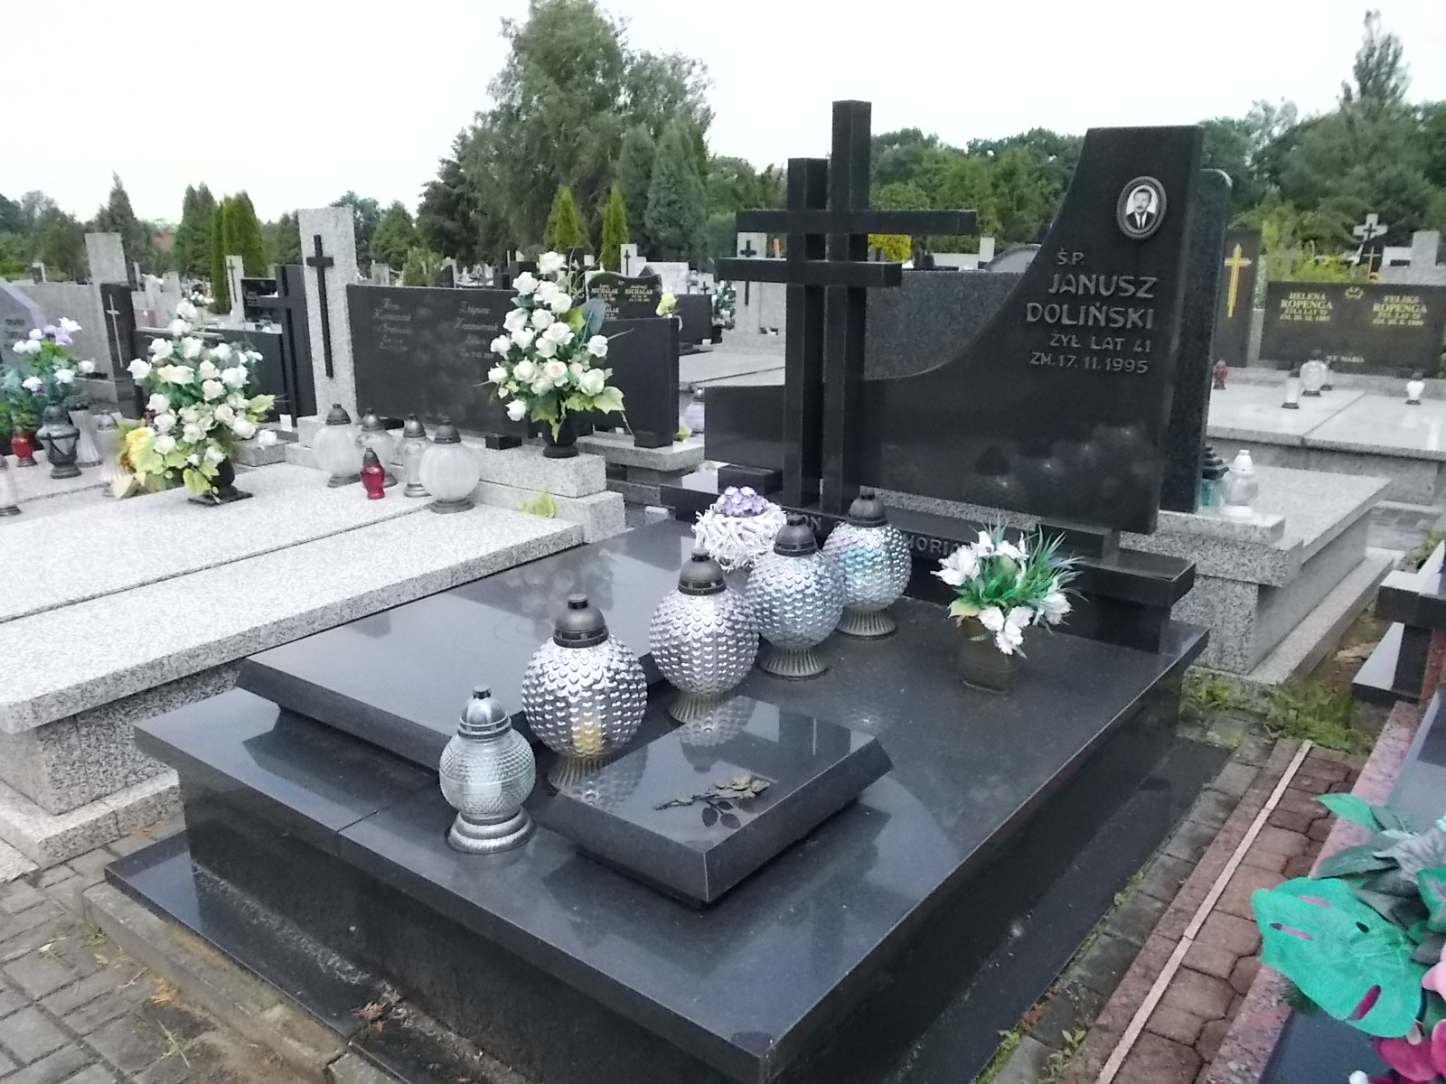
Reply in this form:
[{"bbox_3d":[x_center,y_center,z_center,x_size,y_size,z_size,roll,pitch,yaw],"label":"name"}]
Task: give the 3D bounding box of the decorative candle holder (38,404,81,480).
[{"bbox_3d":[-2.985,-0.453,4.894,0.157,0.325,0.157,12,19,36],"label":"decorative candle holder"}]

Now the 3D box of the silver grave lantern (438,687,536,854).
[{"bbox_3d":[-0.422,0.395,1.952,0.174,0.285,0.174,0,16,0],"label":"silver grave lantern"}]

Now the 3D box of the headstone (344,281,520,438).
[{"bbox_3d":[-1.331,-0.859,5.086,1.162,0.645,0.080,10,18,33],"label":"headstone"}]

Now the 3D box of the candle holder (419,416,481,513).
[{"bbox_3d":[-1.003,-0.291,3.996,0.217,0.342,0.217,0,15,0],"label":"candle holder"}]

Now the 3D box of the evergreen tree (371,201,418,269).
[{"bbox_3d":[-9.904,-8.718,32.620,1.442,2.888,1.442,12,19,36],"label":"evergreen tree"}]

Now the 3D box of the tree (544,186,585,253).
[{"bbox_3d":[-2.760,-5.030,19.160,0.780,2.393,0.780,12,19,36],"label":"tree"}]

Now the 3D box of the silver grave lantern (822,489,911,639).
[{"bbox_3d":[0.437,0.058,3.241,0.262,0.425,0.262,0,15,0],"label":"silver grave lantern"}]

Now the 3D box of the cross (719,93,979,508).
[{"bbox_3d":[0.330,-0.660,3.171,0.800,1.160,0.100,12,19,36],"label":"cross"}]

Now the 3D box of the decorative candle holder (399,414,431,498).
[{"bbox_3d":[-1.473,-0.408,5.127,0.152,0.380,0.152,10,18,33],"label":"decorative candle holder"}]

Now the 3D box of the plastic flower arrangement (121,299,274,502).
[{"bbox_3d":[-2.368,-0.630,4.994,0.670,0.880,0.540,10,18,33],"label":"plastic flower arrangement"}]

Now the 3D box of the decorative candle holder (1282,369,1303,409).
[{"bbox_3d":[3.371,-0.909,6.411,0.115,0.240,0.115,12,19,36],"label":"decorative candle holder"}]

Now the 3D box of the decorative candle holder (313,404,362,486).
[{"bbox_3d":[-1.684,-0.430,4.770,0.232,0.342,0.232,11,20,36],"label":"decorative candle holder"}]

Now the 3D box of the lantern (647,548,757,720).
[{"bbox_3d":[-0.040,0.196,2.331,0.233,0.360,0.233,0,15,0],"label":"lantern"}]

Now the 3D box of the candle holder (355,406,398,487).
[{"bbox_3d":[-1.396,-0.388,4.387,0.165,0.312,0.165,12,19,36],"label":"candle holder"}]

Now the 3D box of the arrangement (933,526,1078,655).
[{"bbox_3d":[0.734,0.136,2.854,0.360,0.330,0.300,12,19,36],"label":"arrangement"}]

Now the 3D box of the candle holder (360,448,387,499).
[{"bbox_3d":[-1.457,-0.291,4.537,0.102,0.199,0.102,11,20,36],"label":"candle holder"}]

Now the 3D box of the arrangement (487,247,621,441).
[{"bbox_3d":[-0.636,-0.747,4.201,0.520,0.730,0.440,11,20,36],"label":"arrangement"}]

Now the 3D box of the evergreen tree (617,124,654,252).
[{"bbox_3d":[-2.907,-11.351,37.276,1.621,5.511,1.621,0,15,0],"label":"evergreen tree"}]

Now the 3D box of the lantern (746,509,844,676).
[{"bbox_3d":[0.172,0.120,2.582,0.233,0.370,0.233,0,15,0],"label":"lantern"}]

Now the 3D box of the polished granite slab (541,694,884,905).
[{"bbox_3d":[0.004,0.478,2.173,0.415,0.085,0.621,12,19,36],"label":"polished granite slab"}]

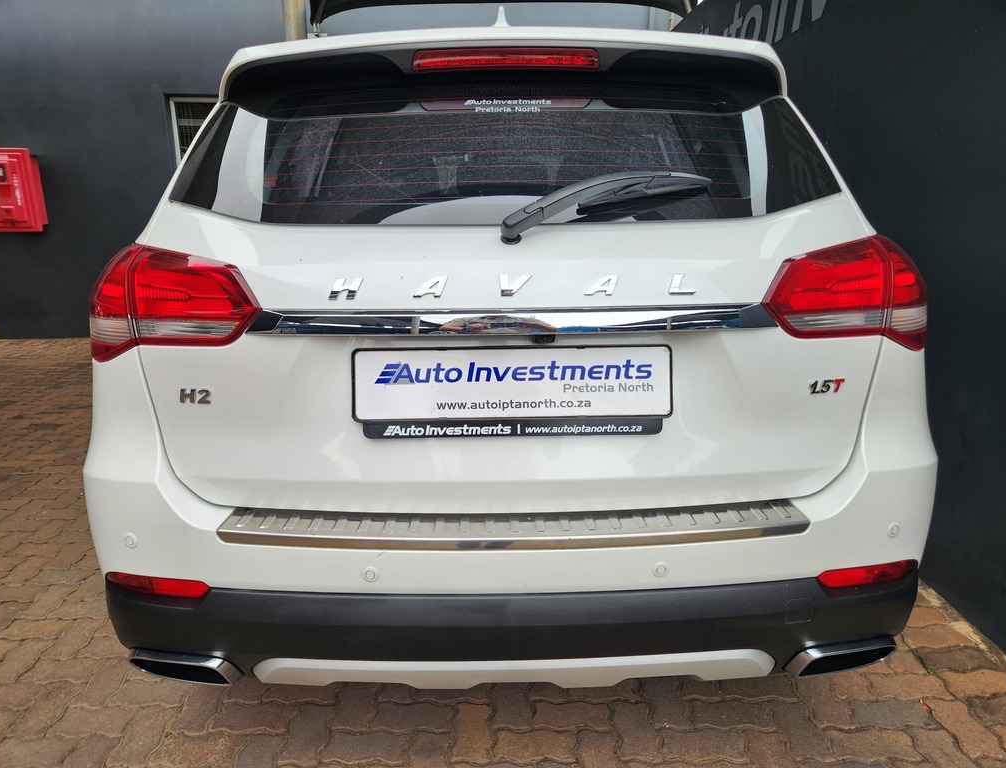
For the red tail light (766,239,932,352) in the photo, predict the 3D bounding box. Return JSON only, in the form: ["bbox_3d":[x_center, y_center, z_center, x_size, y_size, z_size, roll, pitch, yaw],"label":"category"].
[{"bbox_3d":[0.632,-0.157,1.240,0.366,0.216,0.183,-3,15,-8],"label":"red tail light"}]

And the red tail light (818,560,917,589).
[{"bbox_3d":[0.641,0.334,1.194,0.193,0.035,0.047,-4,15,-11],"label":"red tail light"}]

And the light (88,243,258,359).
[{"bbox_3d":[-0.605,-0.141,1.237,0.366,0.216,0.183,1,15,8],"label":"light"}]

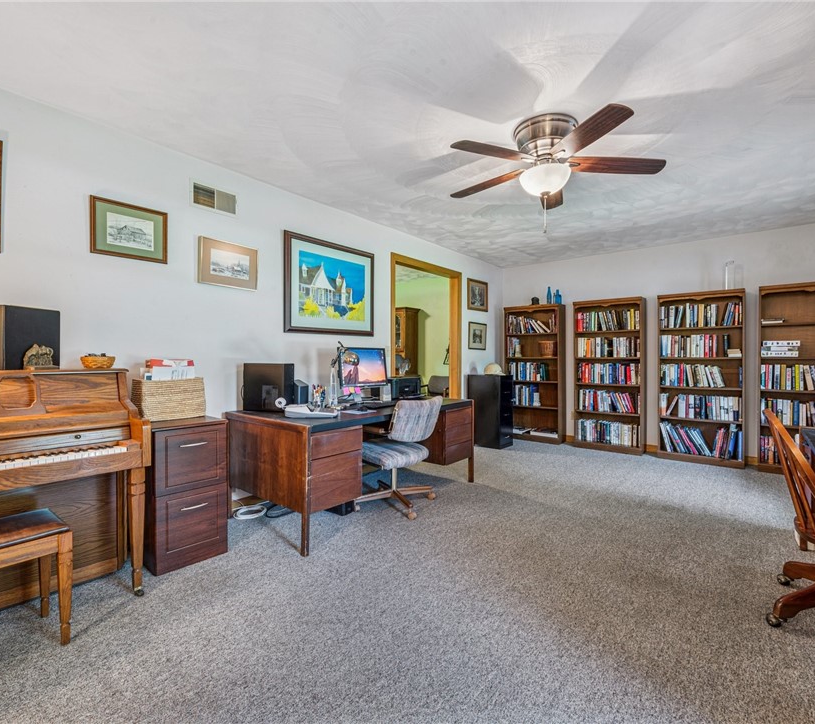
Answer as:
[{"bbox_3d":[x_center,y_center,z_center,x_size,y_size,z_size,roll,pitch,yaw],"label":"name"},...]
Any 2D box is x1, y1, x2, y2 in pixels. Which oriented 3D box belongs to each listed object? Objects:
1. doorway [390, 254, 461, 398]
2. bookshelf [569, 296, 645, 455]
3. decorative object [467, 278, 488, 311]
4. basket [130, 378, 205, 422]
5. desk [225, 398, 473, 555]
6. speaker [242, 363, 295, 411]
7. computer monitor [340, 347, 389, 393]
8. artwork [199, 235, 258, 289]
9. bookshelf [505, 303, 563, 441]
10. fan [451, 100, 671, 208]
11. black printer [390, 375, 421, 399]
[{"bbox_3d":[0.222,-0.019,4.854,0.150,2.190,1.360,0,1,39],"label":"doorway"},{"bbox_3d":[2.465,0.165,5.154,0.764,1.809,0.258,0,1,39],"label":"bookshelf"},{"bbox_3d":[0.947,-0.881,5.644,0.028,0.408,0.552,0,1,39],"label":"decorative object"},{"bbox_3d":[-1.449,0.222,2.579,0.185,0.245,0.364,0,1,39],"label":"basket"},{"bbox_3d":[-0.338,0.722,3.375,0.902,0.736,1.842,0,1,39],"label":"desk"},{"bbox_3d":[-0.999,0.191,3.131,0.310,0.340,0.180,0,1,13],"label":"speaker"},{"bbox_3d":[-0.380,0.052,3.644,0.120,0.370,0.530,0,1,44],"label":"computer monitor"},{"bbox_3d":[-1.235,-0.676,2.951,0.030,0.308,0.415,0,1,39],"label":"artwork"},{"bbox_3d":[1.740,0.155,5.753,0.768,1.800,0.270,0,1,39],"label":"bookshelf"},{"bbox_3d":[0.804,-1.154,2.462,1.254,0.383,1.254,0,1,39],"label":"fan"},{"bbox_3d":[-0.121,0.248,4.094,0.320,0.190,0.360,1,1,45],"label":"black printer"}]

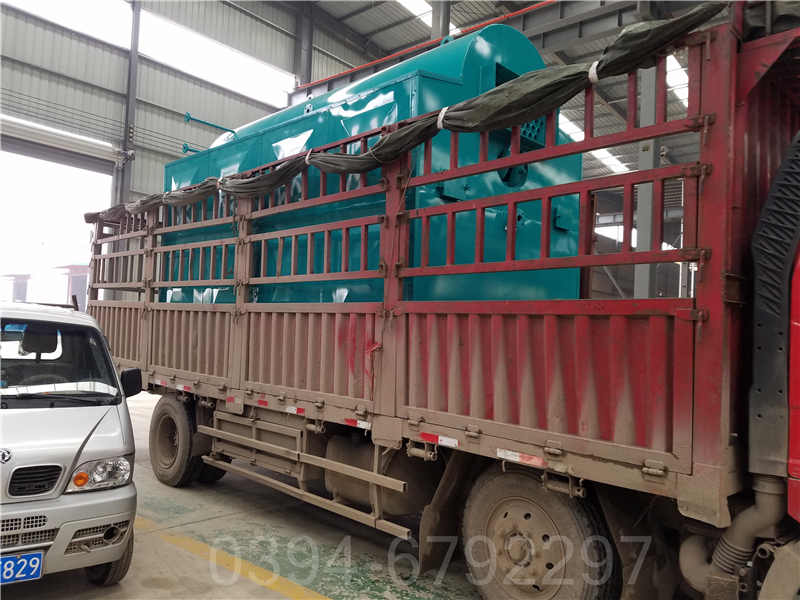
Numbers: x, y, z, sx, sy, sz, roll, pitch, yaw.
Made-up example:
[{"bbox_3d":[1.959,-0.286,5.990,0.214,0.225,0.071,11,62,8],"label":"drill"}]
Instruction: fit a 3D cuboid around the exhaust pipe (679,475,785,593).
[{"bbox_3d":[1.495,1.040,2.735,0.260,0.540,0.400,4,-3,-44],"label":"exhaust pipe"}]

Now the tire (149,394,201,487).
[{"bbox_3d":[-2.417,1.514,6.563,0.270,1.000,1.000,4,-3,-44],"label":"tire"}]

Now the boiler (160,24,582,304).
[{"bbox_3d":[-0.570,-0.708,6.367,2.198,2.994,4.232,4,-3,-44],"label":"boiler"}]

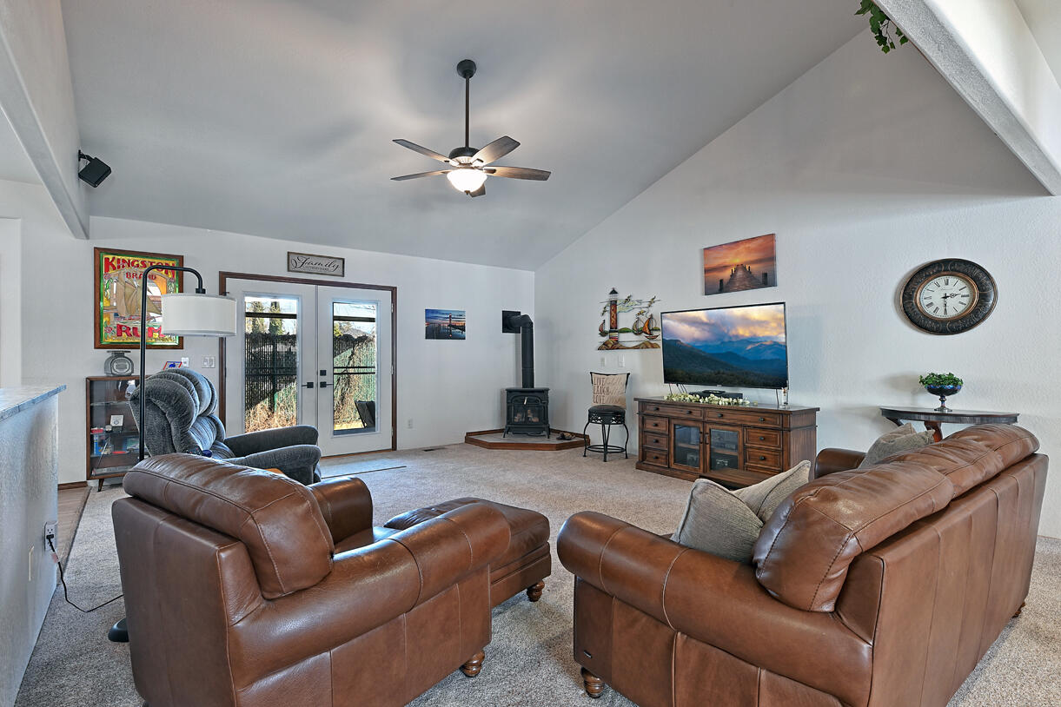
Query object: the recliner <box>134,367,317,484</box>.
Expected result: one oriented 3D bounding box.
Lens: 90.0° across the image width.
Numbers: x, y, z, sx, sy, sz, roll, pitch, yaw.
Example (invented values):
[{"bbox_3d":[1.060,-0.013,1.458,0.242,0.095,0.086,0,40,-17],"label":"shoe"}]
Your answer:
[{"bbox_3d":[-1.964,0.682,3.556,1.020,1.120,1.050,0,0,-23],"label":"recliner"}]

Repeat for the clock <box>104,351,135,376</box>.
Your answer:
[{"bbox_3d":[-3.868,0.095,5.001,0.155,0.230,0.185,-1,-1,41],"label":"clock"}]

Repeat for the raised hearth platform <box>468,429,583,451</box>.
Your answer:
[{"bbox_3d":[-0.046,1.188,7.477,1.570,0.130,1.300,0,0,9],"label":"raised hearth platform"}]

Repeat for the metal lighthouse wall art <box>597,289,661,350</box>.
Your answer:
[{"bbox_3d":[1.215,-0.442,6.641,0.040,0.792,1.064,0,0,-38],"label":"metal lighthouse wall art"}]

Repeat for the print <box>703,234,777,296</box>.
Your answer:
[{"bbox_3d":[2.151,-0.895,5.470,0.033,0.513,0.794,0,-2,-38],"label":"print"}]

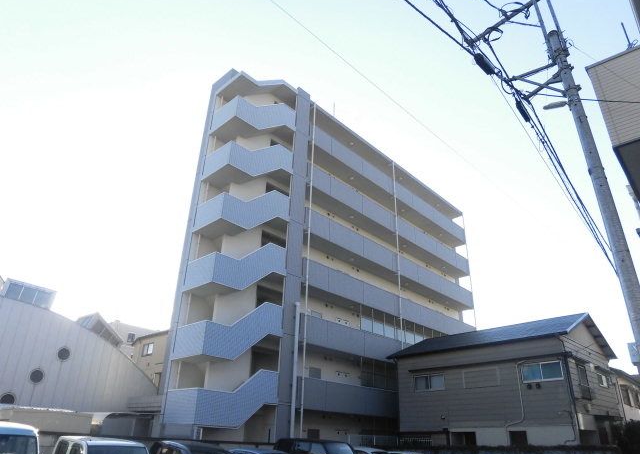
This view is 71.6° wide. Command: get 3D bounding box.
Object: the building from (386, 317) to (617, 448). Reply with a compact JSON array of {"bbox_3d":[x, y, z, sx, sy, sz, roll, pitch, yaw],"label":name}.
[{"bbox_3d":[9.502,8.751,22.524,8.998,7.384,7.731,-22,-34,40],"label":"building"}]

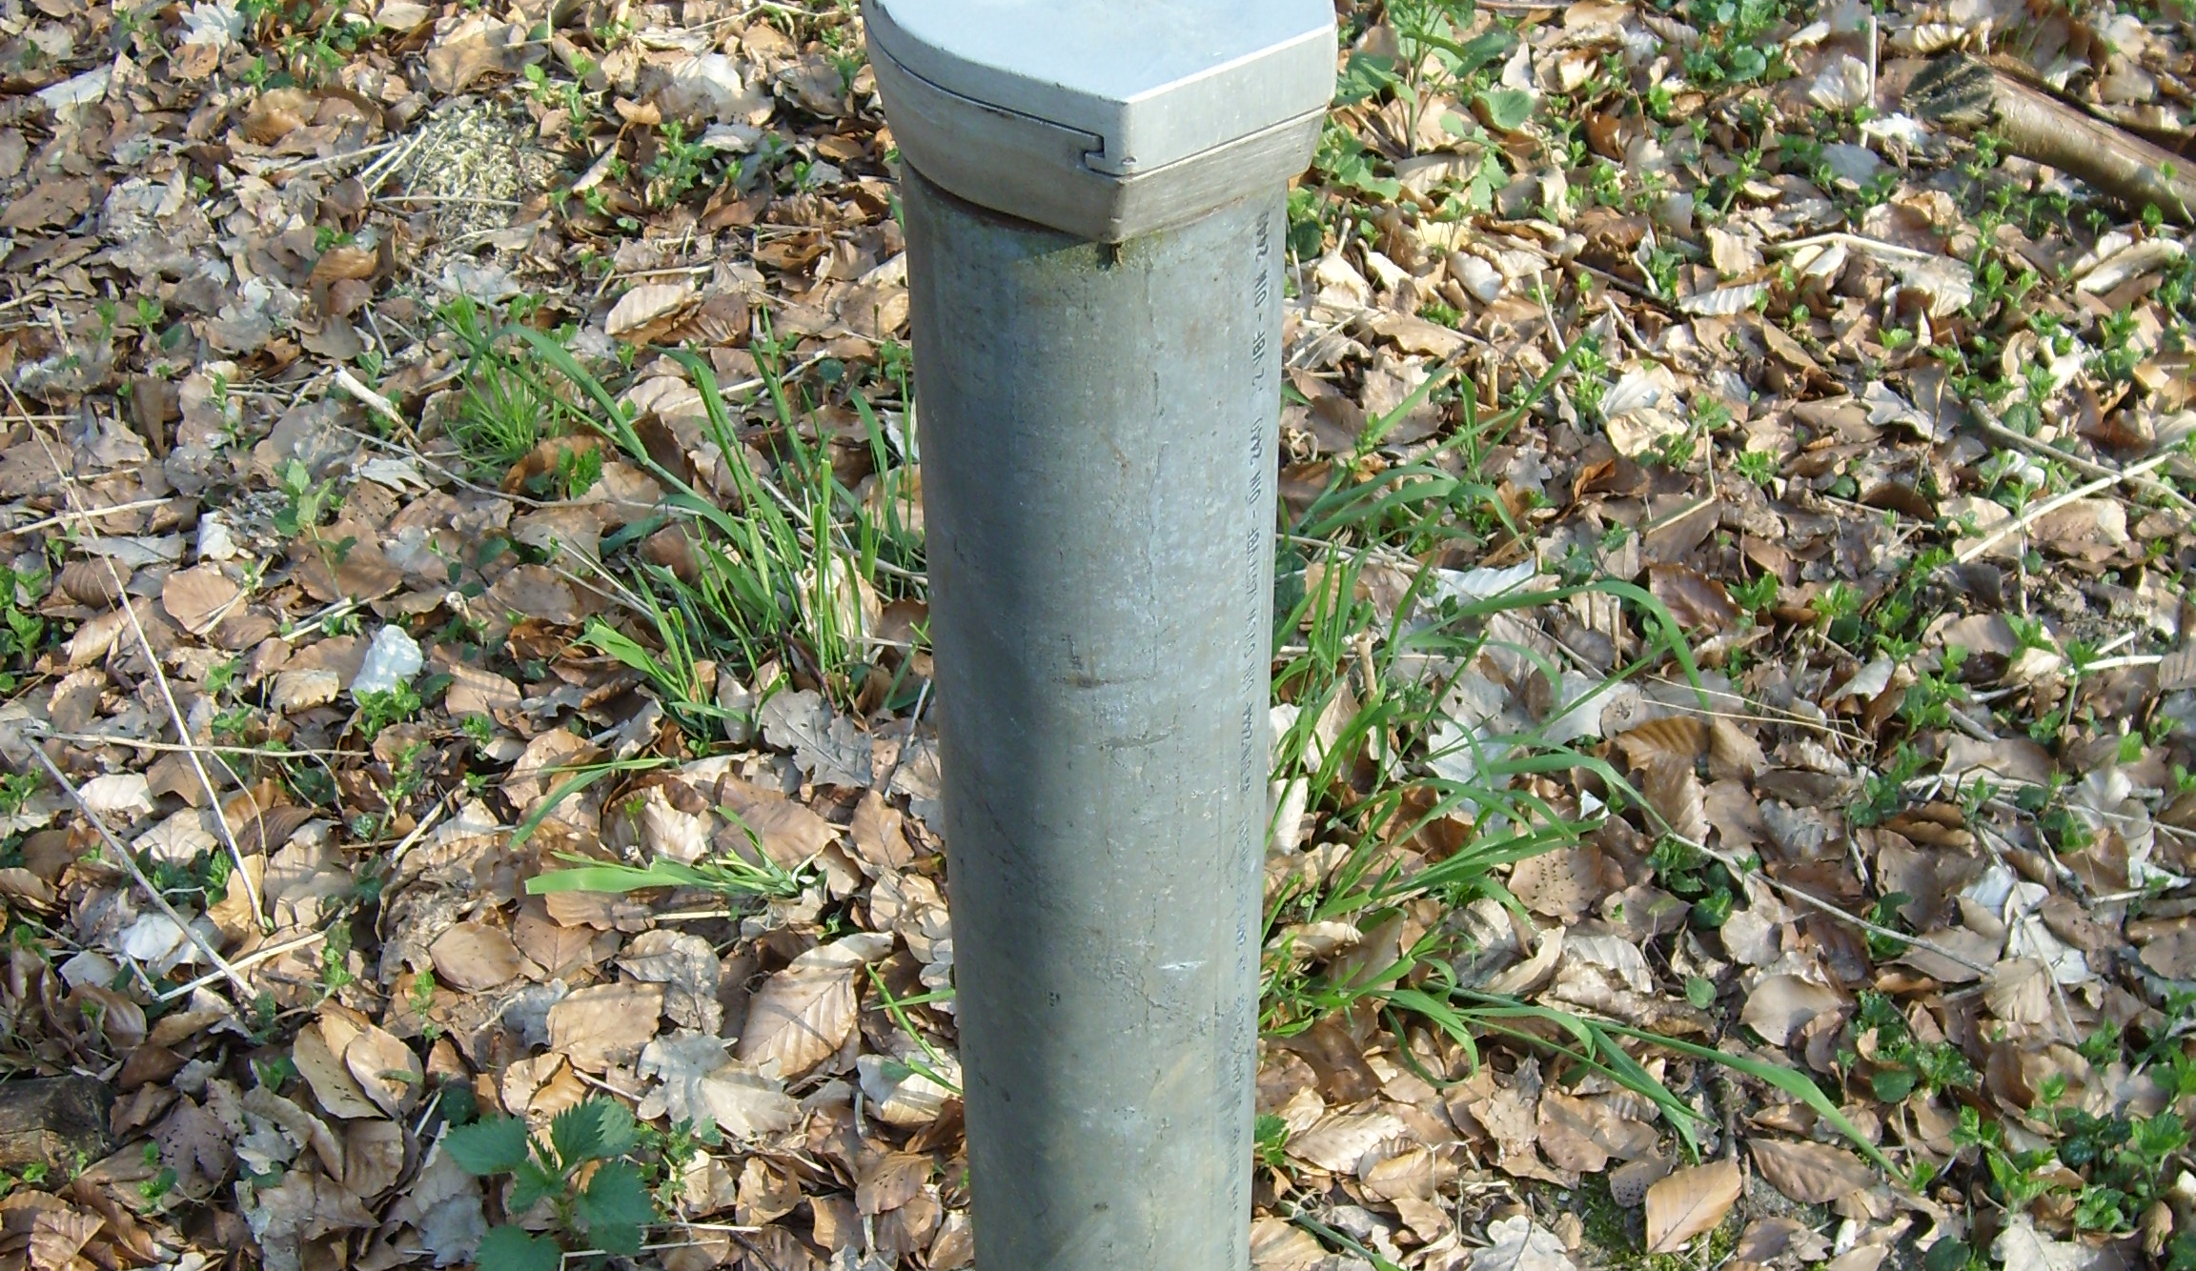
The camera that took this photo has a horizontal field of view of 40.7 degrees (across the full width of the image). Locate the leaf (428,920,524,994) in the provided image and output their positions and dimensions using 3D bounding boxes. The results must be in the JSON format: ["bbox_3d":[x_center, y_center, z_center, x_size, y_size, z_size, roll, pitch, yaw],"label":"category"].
[{"bbox_3d":[-0.424,0.219,2.020,0.049,0.020,0.068,-28,49,-26],"label":"leaf"}]

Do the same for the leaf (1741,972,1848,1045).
[{"bbox_3d":[0.457,0.248,1.972,0.067,0.020,0.048,-28,49,-26],"label":"leaf"}]

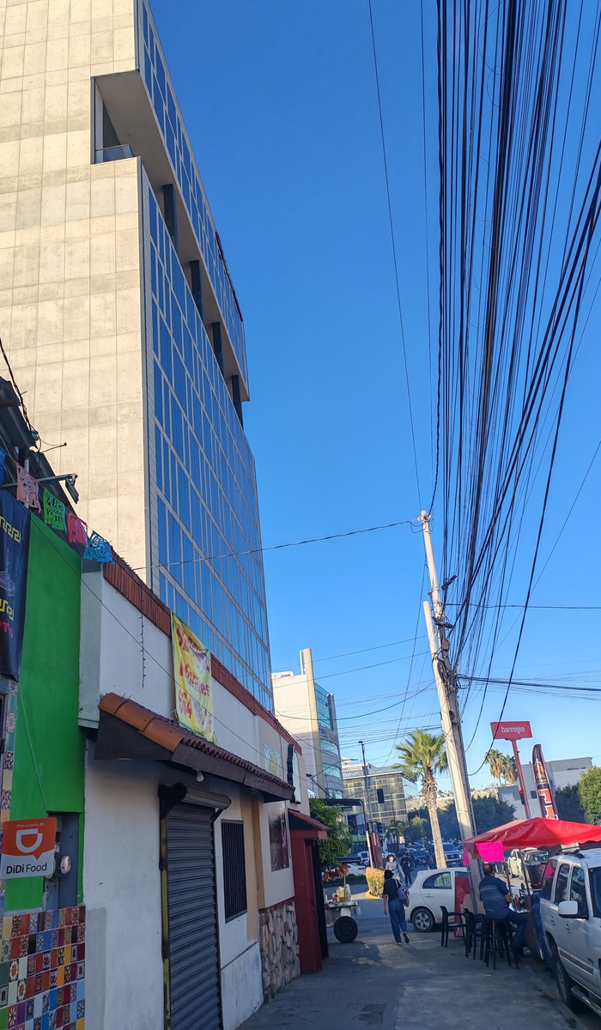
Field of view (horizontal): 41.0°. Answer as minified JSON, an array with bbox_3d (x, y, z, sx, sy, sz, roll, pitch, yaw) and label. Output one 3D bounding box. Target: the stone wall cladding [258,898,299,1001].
[{"bbox_3d":[-0.282,6.873,12.831,0.130,1.260,3.500,-7,-23,4],"label":"stone wall cladding"}]

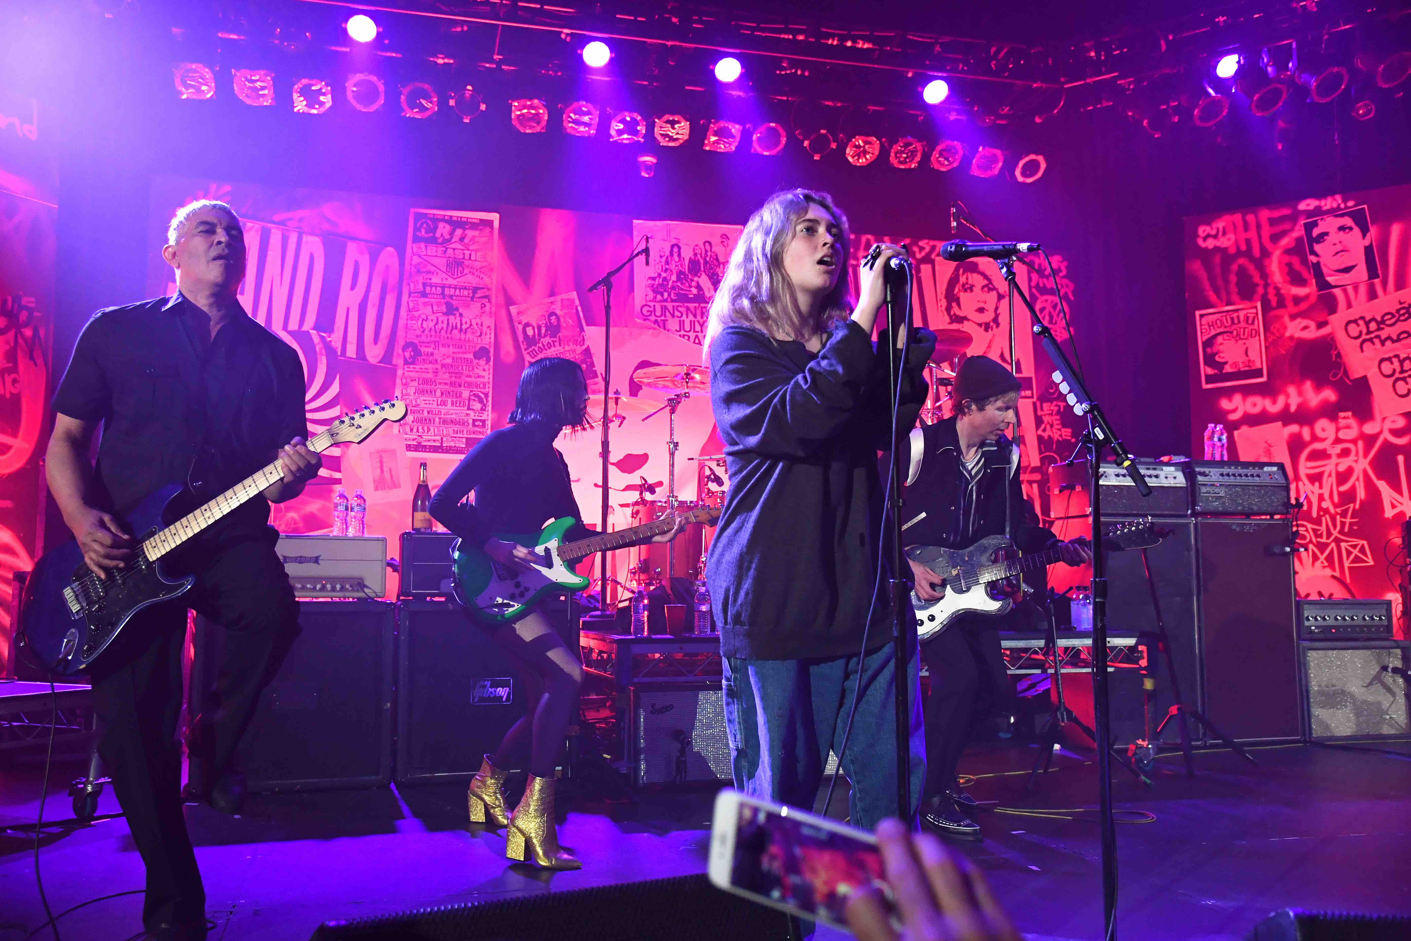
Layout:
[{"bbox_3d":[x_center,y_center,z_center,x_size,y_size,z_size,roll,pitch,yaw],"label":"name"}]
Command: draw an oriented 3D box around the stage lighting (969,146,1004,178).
[{"bbox_3d":[2.189,-2.497,9.615,0.265,0.290,0.275,2,-49,-17],"label":"stage lighting"}]

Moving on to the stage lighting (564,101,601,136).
[{"bbox_3d":[-0.878,-2.492,8.516,0.250,0.250,0.300,1,25,-11],"label":"stage lighting"}]

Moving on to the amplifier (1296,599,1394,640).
[{"bbox_3d":[3.562,0.850,6.944,0.600,0.225,0.280,1,-6,-14],"label":"amplifier"}]

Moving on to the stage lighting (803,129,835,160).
[{"bbox_3d":[0.802,-2.429,8.966,0.250,0.250,0.300,1,26,-7],"label":"stage lighting"}]

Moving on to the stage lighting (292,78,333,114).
[{"bbox_3d":[-2.596,-2.507,8.053,0.250,0.250,0.300,1,25,-16],"label":"stage lighting"}]

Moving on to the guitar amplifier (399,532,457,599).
[{"bbox_3d":[-0.999,0.429,5.473,0.720,0.291,0.250,1,-5,-14],"label":"guitar amplifier"}]

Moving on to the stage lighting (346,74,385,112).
[{"bbox_3d":[-2.292,-2.569,8.206,0.260,0.260,0.340,1,22,-16],"label":"stage lighting"}]

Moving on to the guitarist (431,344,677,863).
[{"bbox_3d":[-0.518,0.398,3.900,0.820,1.610,0.620,-3,-7,22],"label":"guitarist"}]

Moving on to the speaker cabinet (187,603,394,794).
[{"bbox_3d":[-1.747,0.951,5.198,0.775,0.770,0.360,2,-6,-16],"label":"speaker cabinet"}]

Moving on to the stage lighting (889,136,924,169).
[{"bbox_3d":[1.481,-2.421,9.149,0.250,0.250,0.300,0,26,-5],"label":"stage lighting"}]

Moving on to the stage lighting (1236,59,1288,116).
[{"bbox_3d":[3.915,-2.702,8.594,0.260,0.300,0.260,2,-43,-22],"label":"stage lighting"}]

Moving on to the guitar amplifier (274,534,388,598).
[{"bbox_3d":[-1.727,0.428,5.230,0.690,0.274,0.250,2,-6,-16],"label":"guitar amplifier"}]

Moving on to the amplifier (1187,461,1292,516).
[{"bbox_3d":[2.894,0.107,6.824,0.630,0.295,0.330,2,-6,-18],"label":"amplifier"}]

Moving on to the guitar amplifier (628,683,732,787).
[{"bbox_3d":[-0.044,1.125,5.299,0.560,0.418,0.260,1,-5,-14],"label":"guitar amplifier"}]

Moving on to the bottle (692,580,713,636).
[{"bbox_3d":[-0.012,0.619,5.365,0.068,0.211,0.068,2,-6,-16],"label":"bottle"}]

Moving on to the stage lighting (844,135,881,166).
[{"bbox_3d":[1.171,-2.509,9.333,0.265,0.290,0.275,2,-49,-17],"label":"stage lighting"}]

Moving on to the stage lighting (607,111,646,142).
[{"bbox_3d":[-0.577,-2.544,8.767,0.260,0.300,0.260,1,-47,-15],"label":"stage lighting"}]

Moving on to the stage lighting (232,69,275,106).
[{"bbox_3d":[-2.956,-2.548,8.014,0.260,0.260,0.340,1,24,-16],"label":"stage lighting"}]

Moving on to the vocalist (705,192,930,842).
[{"bbox_3d":[0.254,0.219,2.671,0.470,1.723,0.420,6,-8,-45],"label":"vocalist"}]

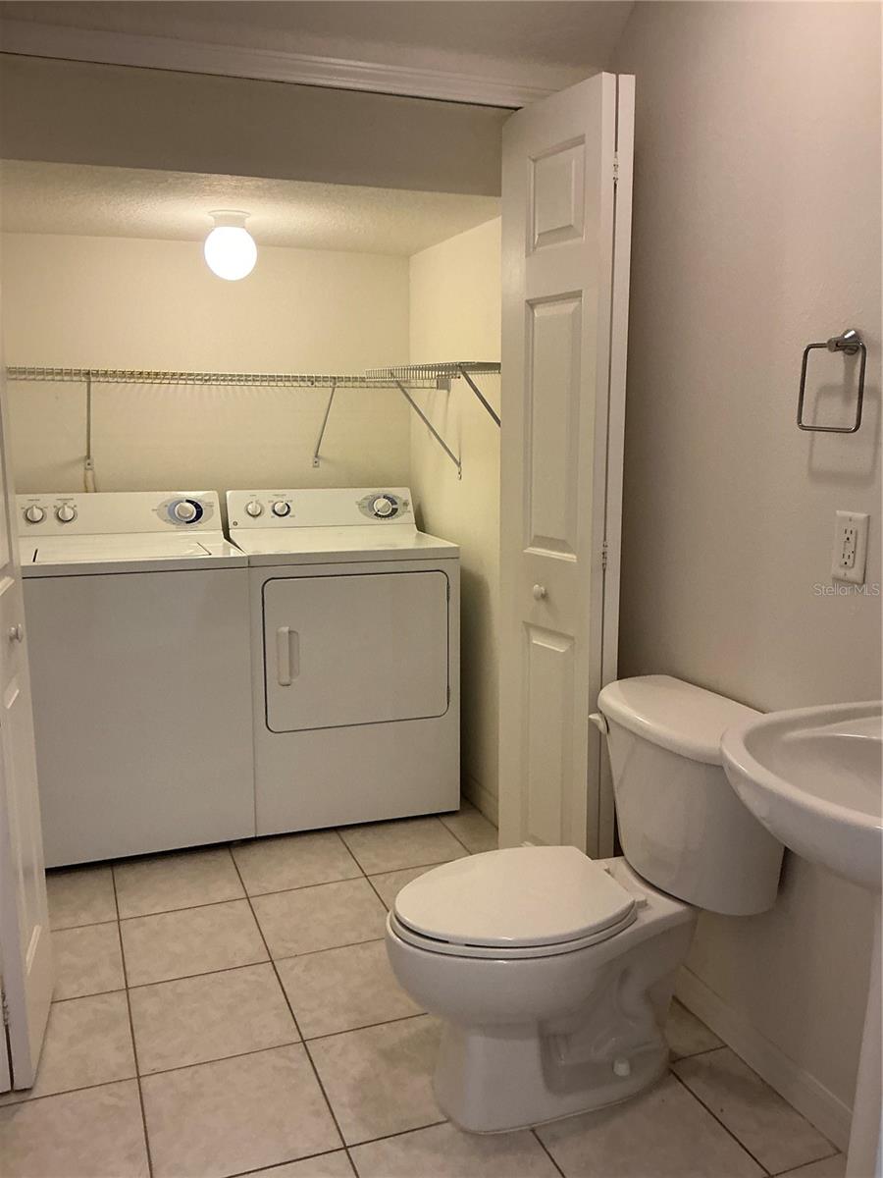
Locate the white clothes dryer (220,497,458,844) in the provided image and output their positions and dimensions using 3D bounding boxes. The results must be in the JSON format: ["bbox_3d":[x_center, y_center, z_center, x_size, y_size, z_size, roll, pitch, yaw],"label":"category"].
[{"bbox_3d":[-0.376,0.209,3.308,0.686,1.080,0.660,-3,10,-20],"label":"white clothes dryer"}]

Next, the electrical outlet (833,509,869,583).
[{"bbox_3d":[0.692,-0.070,1.610,0.009,0.115,0.072,-4,10,-21],"label":"electrical outlet"}]

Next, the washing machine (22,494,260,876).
[{"bbox_3d":[-1.025,0.248,3.078,0.686,1.080,0.660,-3,10,-20],"label":"washing machine"}]

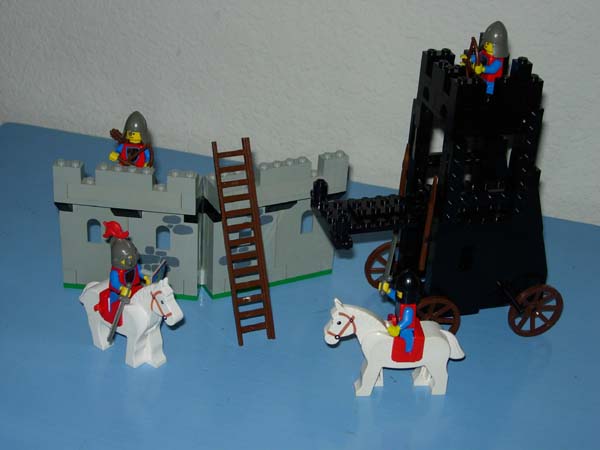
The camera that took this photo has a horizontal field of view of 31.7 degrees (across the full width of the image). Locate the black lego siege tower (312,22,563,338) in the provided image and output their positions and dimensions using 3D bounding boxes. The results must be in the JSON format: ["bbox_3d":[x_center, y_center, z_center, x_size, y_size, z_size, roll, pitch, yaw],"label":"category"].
[{"bbox_3d":[0.080,-0.027,0.580,0.137,0.182,0.071,-5,29,-16],"label":"black lego siege tower"}]

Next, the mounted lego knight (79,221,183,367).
[{"bbox_3d":[-0.090,0.035,0.556,0.077,0.077,0.030,22,33,31],"label":"mounted lego knight"}]

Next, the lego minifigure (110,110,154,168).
[{"bbox_3d":[-0.094,-0.042,0.596,0.025,0.047,0.018,5,28,3],"label":"lego minifigure"}]

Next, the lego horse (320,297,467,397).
[{"bbox_3d":[0.049,0.061,0.547,0.075,0.053,0.018,0,28,-6],"label":"lego horse"}]

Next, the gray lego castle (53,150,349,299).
[{"bbox_3d":[-0.057,0.000,0.618,0.168,0.085,0.046,-2,28,-11],"label":"gray lego castle"}]

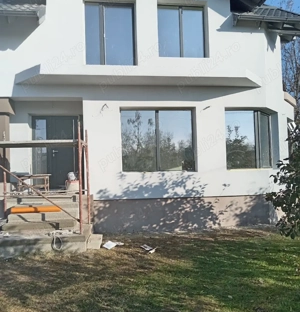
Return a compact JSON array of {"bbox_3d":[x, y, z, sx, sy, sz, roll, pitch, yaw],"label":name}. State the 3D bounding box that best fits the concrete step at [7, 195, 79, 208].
[{"bbox_3d":[-2.556,1.106,7.027,1.666,0.262,0.318,-1,-3,-6],"label":"concrete step"}]

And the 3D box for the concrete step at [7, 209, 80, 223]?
[{"bbox_3d":[-2.420,1.378,6.705,1.555,0.240,0.318,-1,-3,-6],"label":"concrete step"}]

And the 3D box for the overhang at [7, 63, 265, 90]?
[{"bbox_3d":[-0.118,-2.003,7.313,6.568,0.238,0.800,-1,-3,-6],"label":"overhang"}]

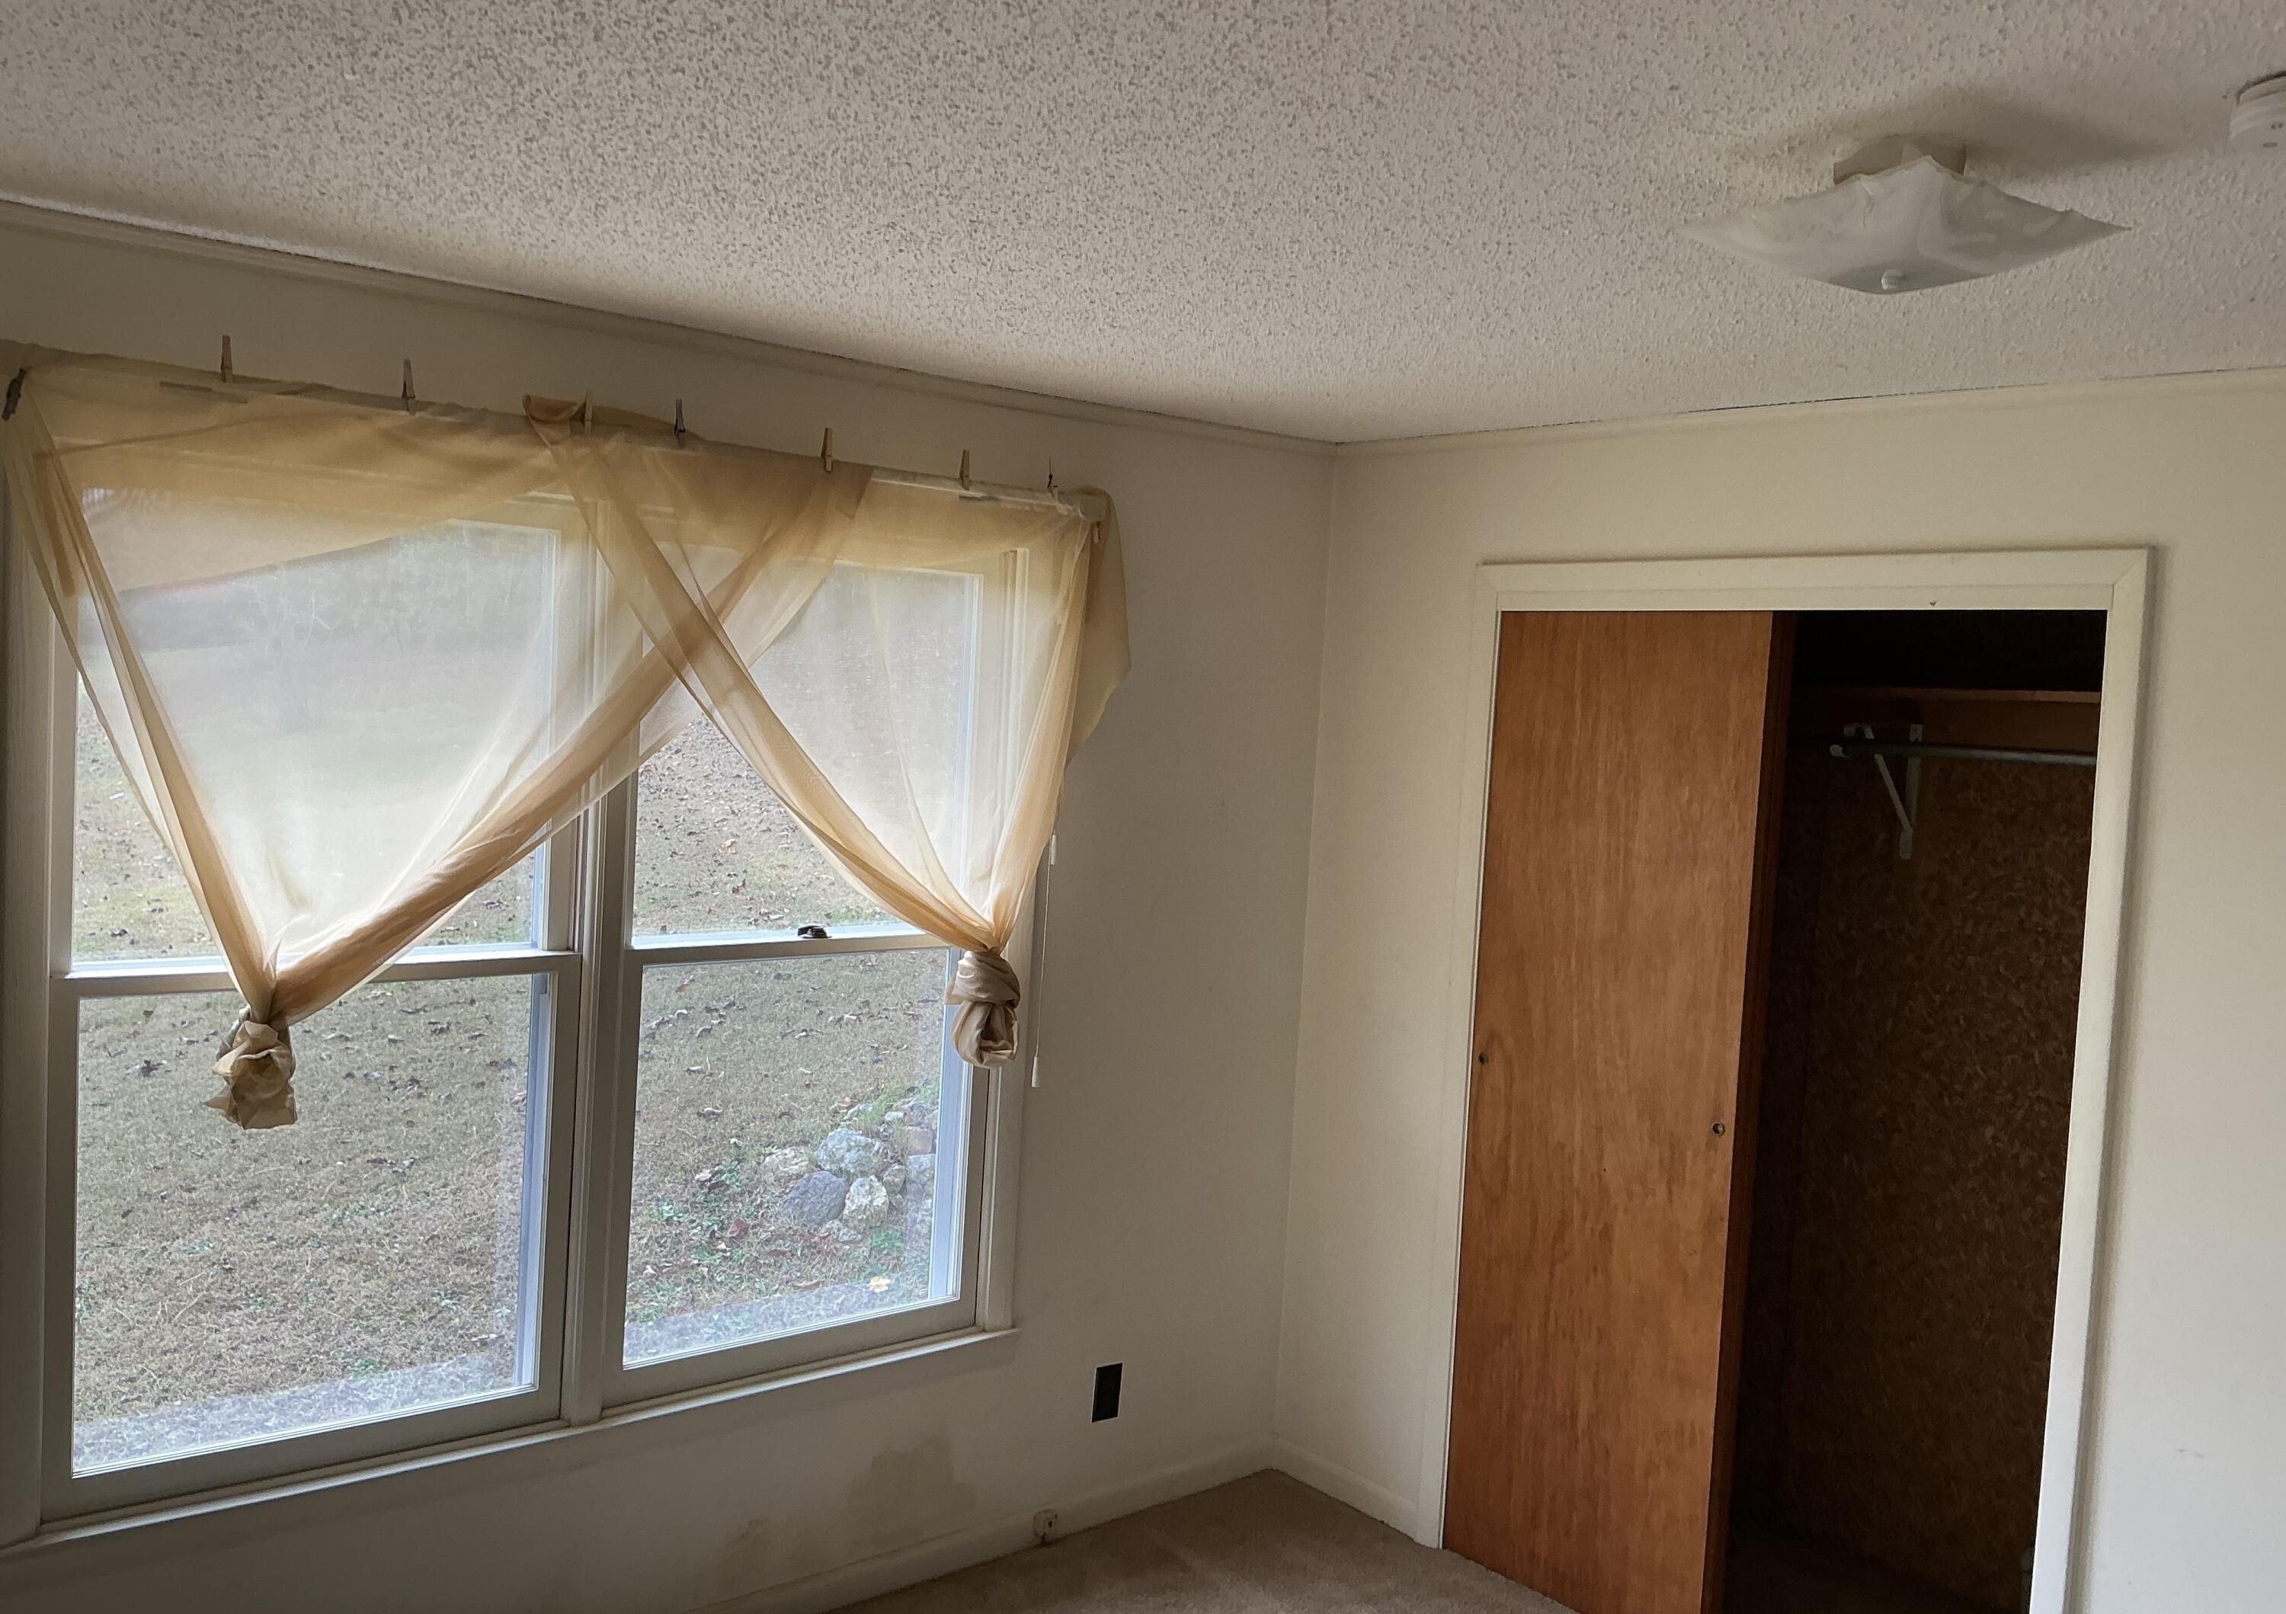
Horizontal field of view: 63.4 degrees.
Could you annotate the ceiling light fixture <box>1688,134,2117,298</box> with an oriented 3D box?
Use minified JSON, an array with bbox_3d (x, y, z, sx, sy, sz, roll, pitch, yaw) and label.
[{"bbox_3d":[0.792,-0.615,1.936,0.315,0.135,0.315,1,4,-29],"label":"ceiling light fixture"}]

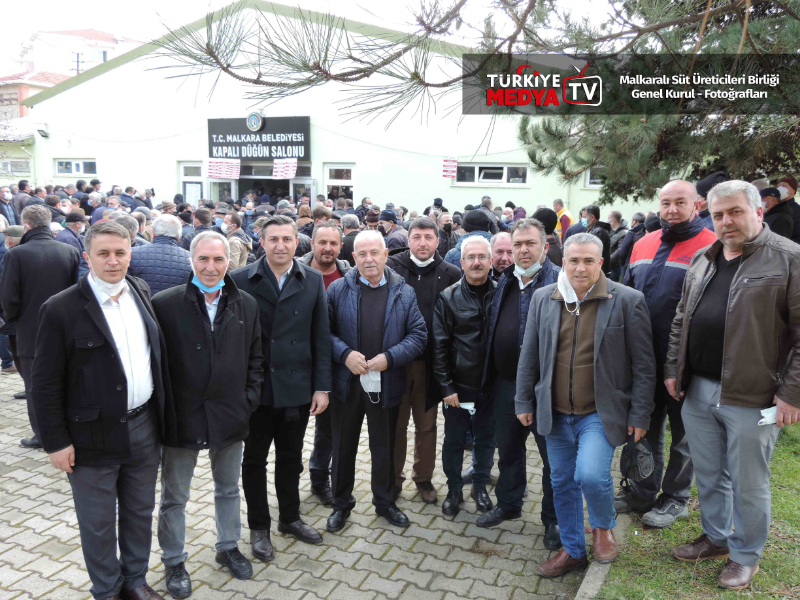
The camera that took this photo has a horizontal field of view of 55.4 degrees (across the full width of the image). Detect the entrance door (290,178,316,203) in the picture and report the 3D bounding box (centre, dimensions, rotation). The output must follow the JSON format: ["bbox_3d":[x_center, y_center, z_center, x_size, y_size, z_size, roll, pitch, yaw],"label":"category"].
[{"bbox_3d":[-2.493,-2.051,19.674,0.880,2.100,0.080,6,11,29],"label":"entrance door"}]

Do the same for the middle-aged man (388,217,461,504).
[{"bbox_3d":[0.141,0.370,4.780,0.560,1.745,0.340,1,10,3],"label":"middle-aged man"}]

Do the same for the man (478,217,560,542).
[{"bbox_3d":[0.683,0.443,4.149,0.560,1.755,0.420,6,10,23],"label":"man"}]

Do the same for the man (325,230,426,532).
[{"bbox_3d":[-0.152,0.462,4.380,0.560,1.690,0.400,0,10,-5],"label":"man"}]

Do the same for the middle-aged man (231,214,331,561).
[{"bbox_3d":[-0.618,0.448,3.911,0.530,1.764,0.380,-1,10,-11],"label":"middle-aged man"}]

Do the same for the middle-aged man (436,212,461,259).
[{"bbox_3d":[0.526,-0.156,8.943,0.520,1.720,0.320,-3,10,-20],"label":"middle-aged man"}]

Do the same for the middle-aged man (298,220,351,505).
[{"bbox_3d":[-0.444,0.381,4.736,0.520,1.725,0.340,0,10,-3],"label":"middle-aged man"}]

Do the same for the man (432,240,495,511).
[{"bbox_3d":[0.425,0.444,4.475,0.520,1.633,0.360,1,10,0],"label":"man"}]

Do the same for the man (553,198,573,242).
[{"bbox_3d":[2.982,-1.001,14.144,0.320,1.730,0.500,6,11,30],"label":"man"}]

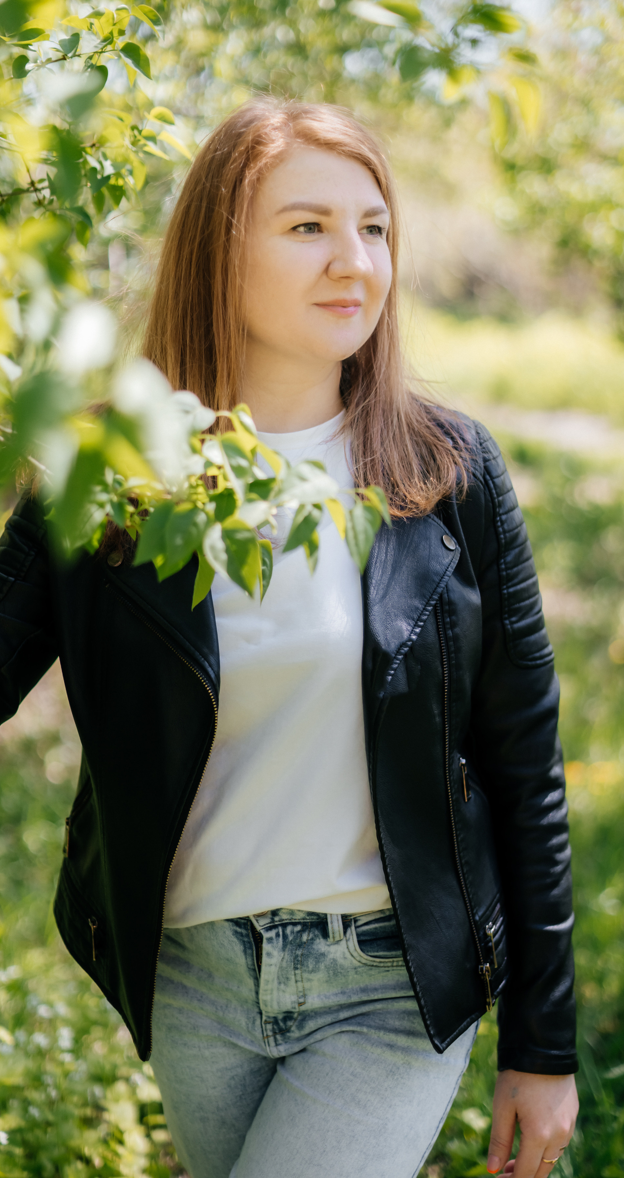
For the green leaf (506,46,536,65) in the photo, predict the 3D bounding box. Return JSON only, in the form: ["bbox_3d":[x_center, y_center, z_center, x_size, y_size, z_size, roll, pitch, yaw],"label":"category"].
[{"bbox_3d":[0.150,-0.381,1.170,0.023,0.014,0.018,0,11,0],"label":"green leaf"}]

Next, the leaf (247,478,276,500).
[{"bbox_3d":[-0.041,-0.082,1.340,0.023,0.020,0.018,0,11,0],"label":"leaf"}]

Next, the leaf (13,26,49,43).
[{"bbox_3d":[-0.261,-0.515,1.520,0.034,0.015,0.022,0,11,0],"label":"leaf"}]

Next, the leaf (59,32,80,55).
[{"bbox_3d":[-0.228,-0.514,1.540,0.020,0.022,0.014,0,11,0],"label":"leaf"}]

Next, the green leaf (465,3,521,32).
[{"bbox_3d":[0.129,-0.408,1.170,0.040,0.021,0.030,0,11,0],"label":"green leaf"}]

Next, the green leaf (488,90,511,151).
[{"bbox_3d":[0.134,-0.334,1.170,0.016,0.044,0.020,0,11,0],"label":"green leaf"}]

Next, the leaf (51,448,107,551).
[{"bbox_3d":[-0.151,-0.058,1.060,0.033,0.066,0.030,0,11,0],"label":"leaf"}]

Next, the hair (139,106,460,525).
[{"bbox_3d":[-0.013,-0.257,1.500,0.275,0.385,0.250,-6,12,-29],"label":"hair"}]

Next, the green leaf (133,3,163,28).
[{"bbox_3d":[-0.155,-0.540,1.540,0.029,0.023,0.022,0,11,0],"label":"green leaf"}]

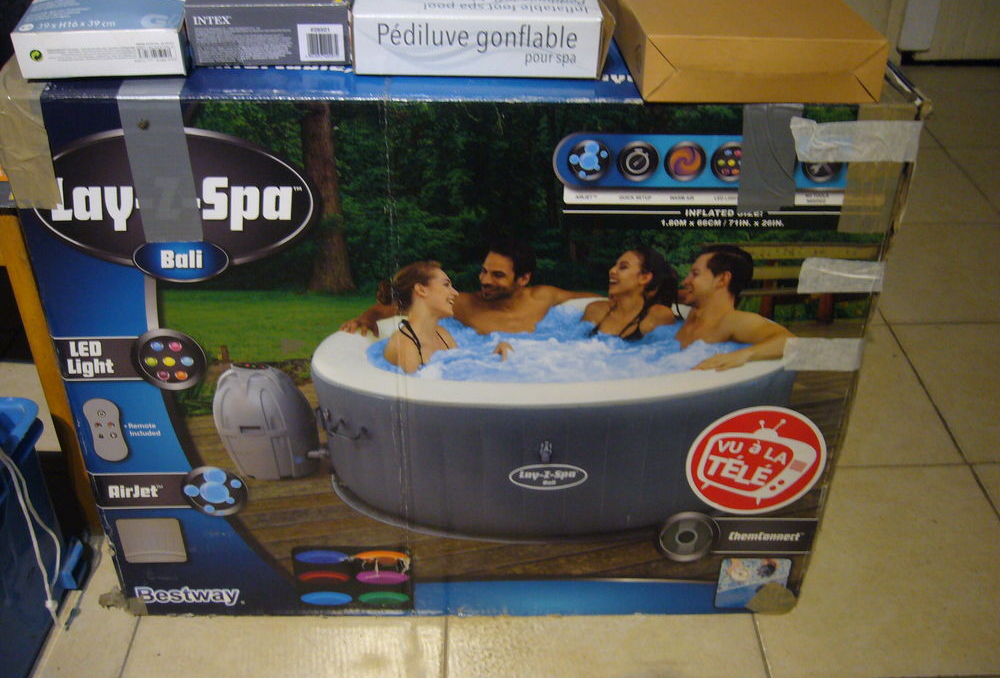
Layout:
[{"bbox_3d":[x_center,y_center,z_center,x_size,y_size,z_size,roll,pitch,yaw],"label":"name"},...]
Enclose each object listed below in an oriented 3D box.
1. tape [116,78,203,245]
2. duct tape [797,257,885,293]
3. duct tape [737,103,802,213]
[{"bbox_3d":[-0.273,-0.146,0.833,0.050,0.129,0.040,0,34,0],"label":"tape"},{"bbox_3d":[0.296,-0.055,0.872,0.071,0.035,0.010,0,34,0],"label":"duct tape"},{"bbox_3d":[0.215,-0.146,0.812,0.051,0.096,0.008,0,34,0],"label":"duct tape"}]

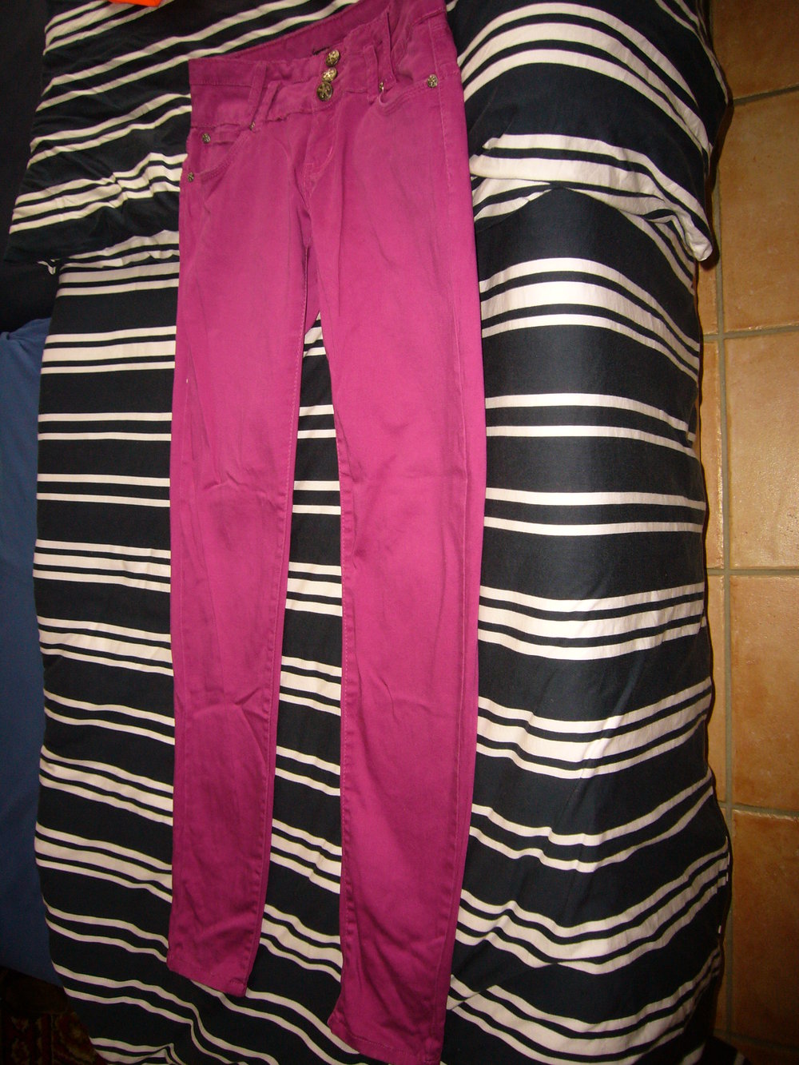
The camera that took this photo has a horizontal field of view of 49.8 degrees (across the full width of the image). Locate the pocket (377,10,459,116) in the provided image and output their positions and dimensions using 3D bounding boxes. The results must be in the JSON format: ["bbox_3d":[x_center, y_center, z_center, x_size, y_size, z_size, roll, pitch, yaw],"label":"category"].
[{"bbox_3d":[0.018,-0.431,0.794,0.067,0.025,0.072,-5,98,22],"label":"pocket"}]

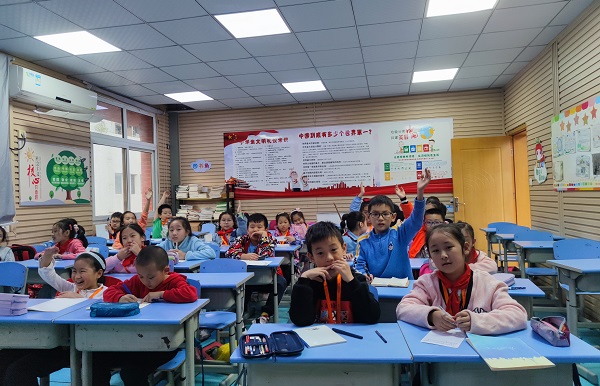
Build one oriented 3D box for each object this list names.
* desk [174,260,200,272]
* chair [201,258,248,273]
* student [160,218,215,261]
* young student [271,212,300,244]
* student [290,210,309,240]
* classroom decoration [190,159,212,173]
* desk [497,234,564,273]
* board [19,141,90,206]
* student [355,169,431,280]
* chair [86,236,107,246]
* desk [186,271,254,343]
[{"bbox_3d":[-1.072,0.938,3.411,0.600,0.715,0.410,-2,0,12],"label":"desk"},{"bbox_3d":[-0.627,0.893,2.949,0.380,0.800,0.460,-2,0,12],"label":"chair"},{"bbox_3d":[-0.973,0.760,3.718,0.460,1.090,0.580,-2,0,12],"label":"student"},{"bbox_3d":[-0.142,0.726,4.173,0.440,1.050,0.580,-2,0,5],"label":"young student"},{"bbox_3d":[-0.024,0.716,4.873,0.420,1.050,0.580,-2,0,5],"label":"student"},{"bbox_3d":[-1.800,-0.502,7.542,0.410,0.250,0.020,-2,0,12],"label":"classroom decoration"},{"bbox_3d":[2.510,0.828,4.528,0.600,0.715,0.420,-2,0,12],"label":"desk"},{"bbox_3d":[-2.881,-0.209,4.981,0.020,0.720,1.080,-2,0,12],"label":"board"},{"bbox_3d":[0.553,0.552,2.524,0.460,1.380,0.460,-2,0,11],"label":"student"},{"bbox_3d":[-2.585,0.957,5.003,0.380,0.800,0.460,-2,0,12],"label":"chair"},{"bbox_3d":[-0.652,0.936,2.801,0.600,0.715,0.400,-2,0,12],"label":"desk"}]

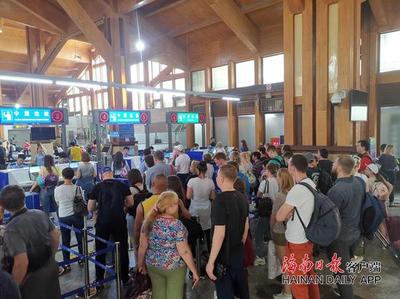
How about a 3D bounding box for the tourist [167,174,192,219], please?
[{"bbox_3d":[-0.297,1.147,4.101,0.470,1.607,0.320,-3,4,-20],"label":"tourist"}]

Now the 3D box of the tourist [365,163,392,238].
[{"bbox_3d":[2.919,0.999,5.088,0.400,1.540,0.500,1,5,30],"label":"tourist"}]

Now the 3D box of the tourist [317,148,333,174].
[{"bbox_3d":[2.277,0.865,5.704,0.500,1.750,0.320,-4,5,-30],"label":"tourist"}]

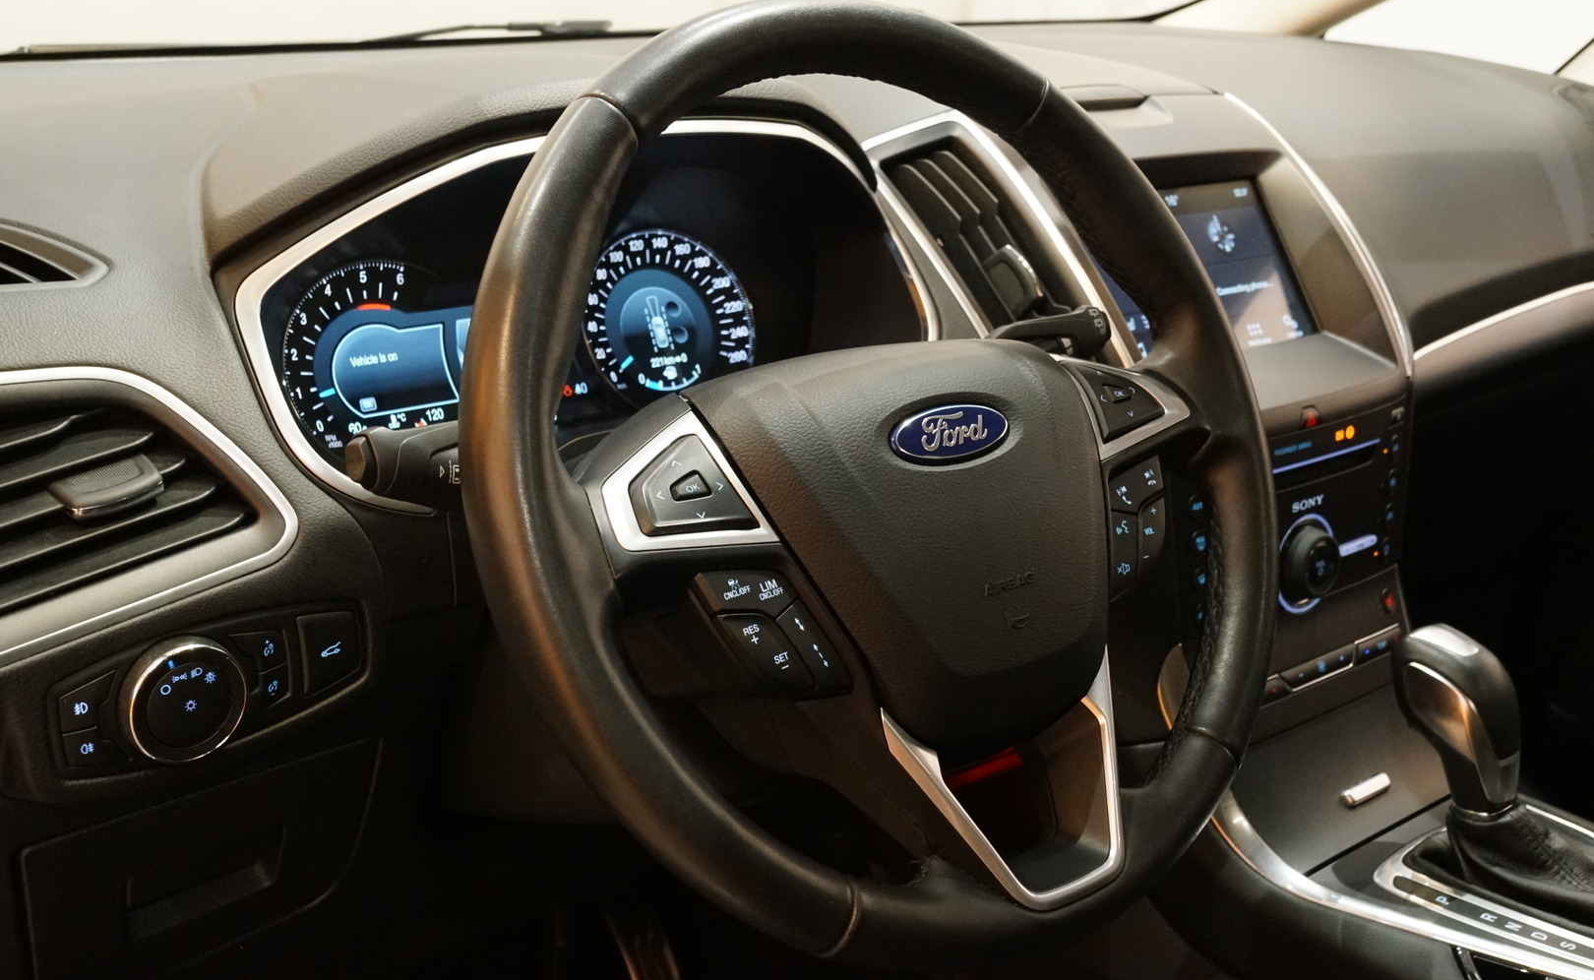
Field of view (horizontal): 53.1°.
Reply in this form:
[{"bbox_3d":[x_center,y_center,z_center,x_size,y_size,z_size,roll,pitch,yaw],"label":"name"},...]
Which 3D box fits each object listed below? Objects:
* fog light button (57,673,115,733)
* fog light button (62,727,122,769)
[{"bbox_3d":[-0.292,0.087,0.654,0.025,0.021,0.010,-15,17,-41],"label":"fog light button"},{"bbox_3d":[-0.292,0.106,0.657,0.021,0.020,0.010,-15,17,-41],"label":"fog light button"}]

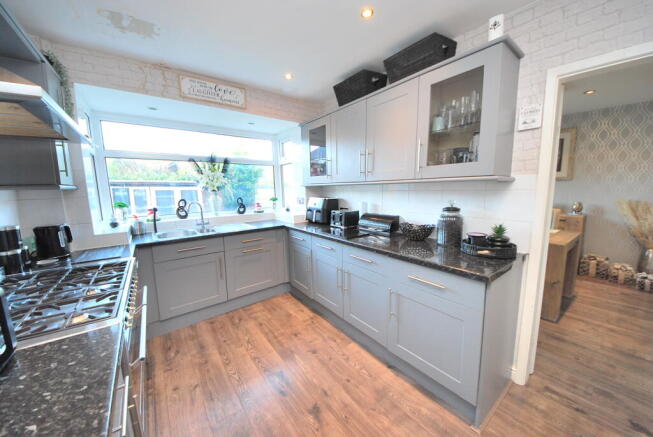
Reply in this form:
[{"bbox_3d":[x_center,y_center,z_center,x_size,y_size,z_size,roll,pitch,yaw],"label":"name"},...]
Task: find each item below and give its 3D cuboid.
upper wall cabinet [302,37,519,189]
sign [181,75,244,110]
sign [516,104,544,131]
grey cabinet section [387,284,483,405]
[{"bbox_3d":[0.467,-0.714,2.101,0.345,0.780,2.070,-7,9,-37],"label":"upper wall cabinet"},{"bbox_3d":[-1.097,-1.256,2.176,0.610,0.205,0.018,-7,10,-38],"label":"sign"},{"bbox_3d":[1.260,-0.621,1.348,0.012,0.155,0.106,-7,9,-37],"label":"sign"},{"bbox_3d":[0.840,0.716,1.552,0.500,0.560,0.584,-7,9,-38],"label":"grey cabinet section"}]

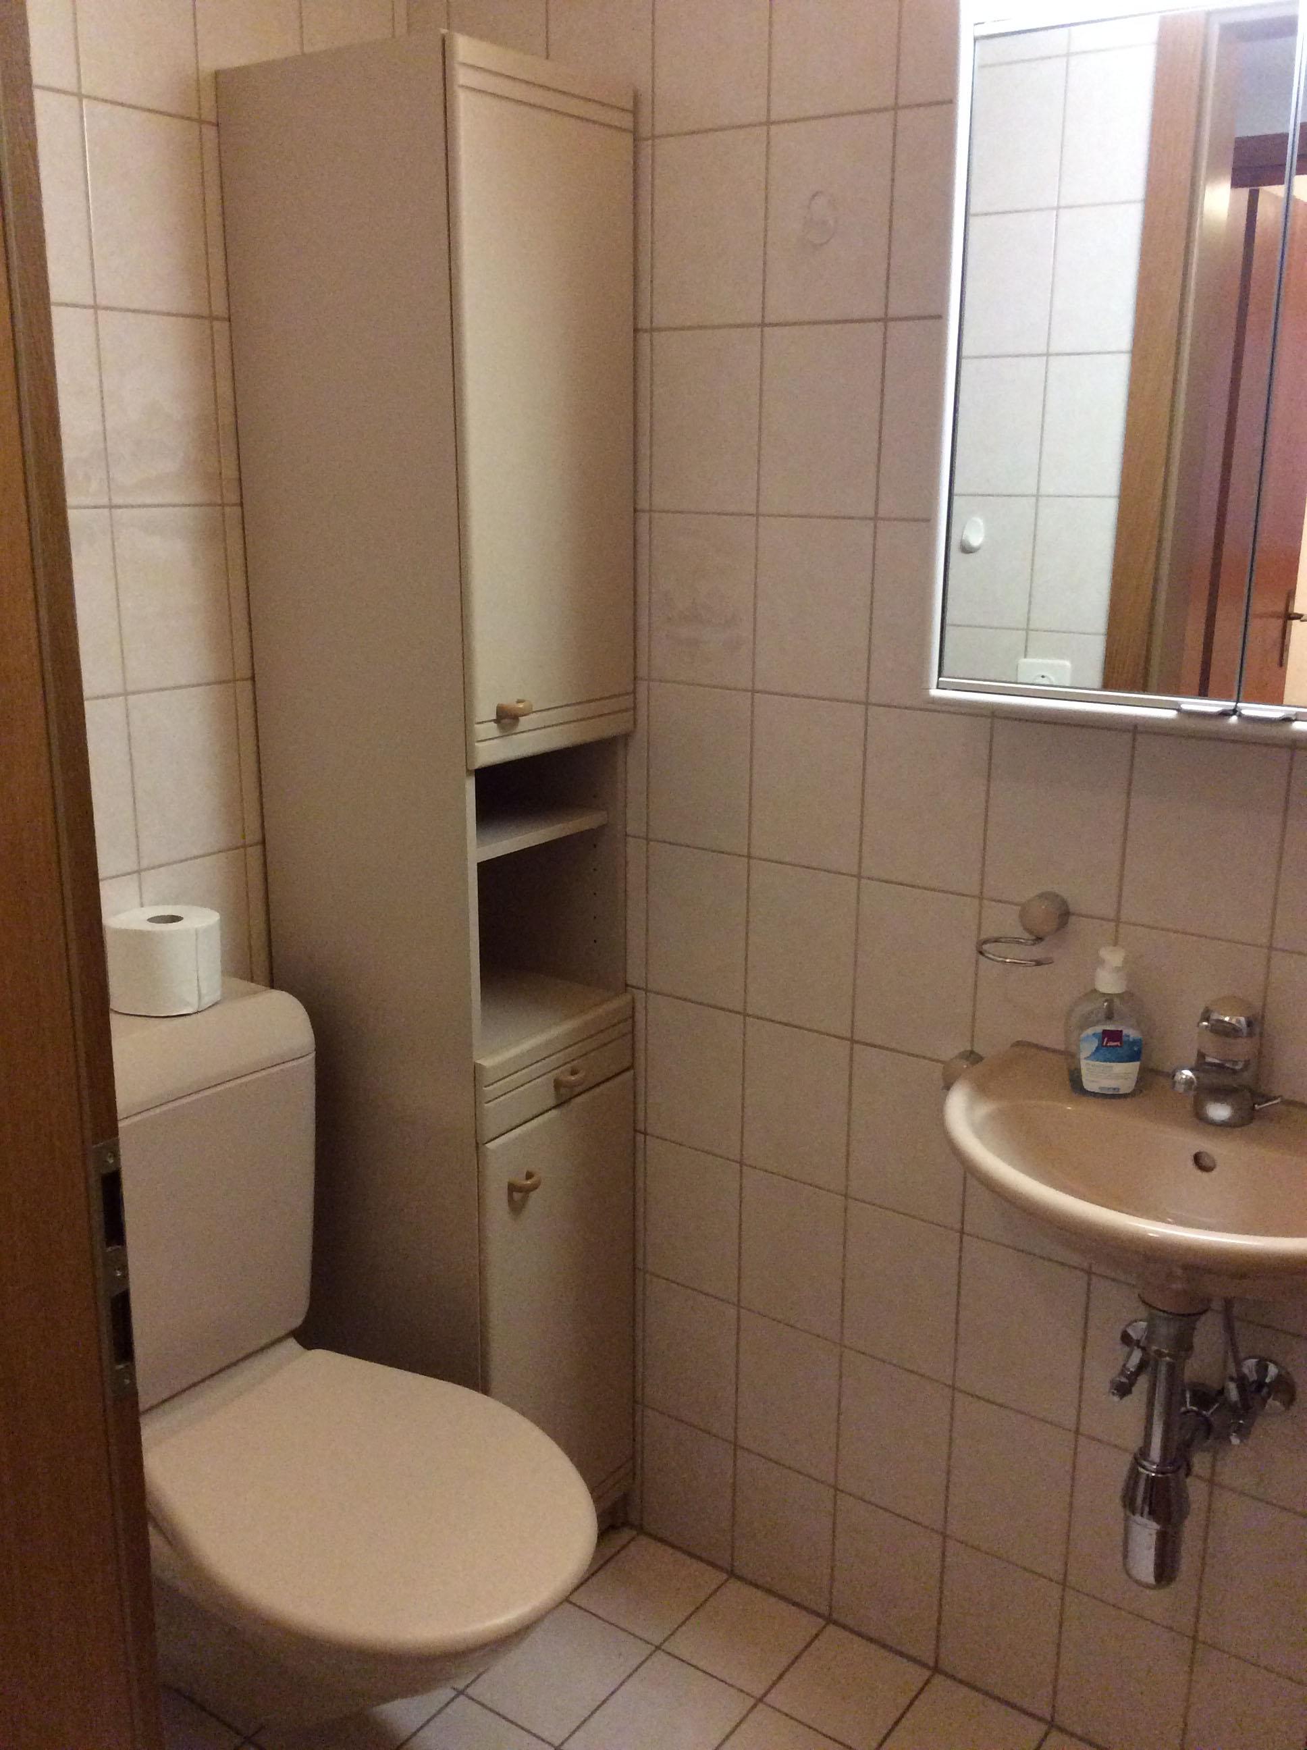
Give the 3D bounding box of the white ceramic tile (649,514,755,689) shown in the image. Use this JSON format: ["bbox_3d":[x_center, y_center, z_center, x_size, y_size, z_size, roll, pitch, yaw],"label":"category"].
[{"bbox_3d":[0.059,-0.324,1.892,0.149,0.198,0.010,11,18,34],"label":"white ceramic tile"}]

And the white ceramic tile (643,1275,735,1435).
[{"bbox_3d":[0.051,0.641,2.148,0.148,0.197,0.009,11,18,35],"label":"white ceramic tile"}]

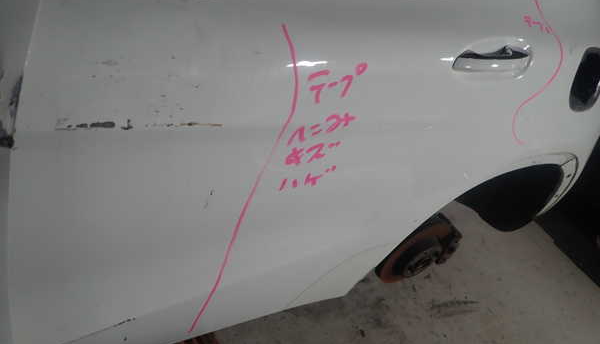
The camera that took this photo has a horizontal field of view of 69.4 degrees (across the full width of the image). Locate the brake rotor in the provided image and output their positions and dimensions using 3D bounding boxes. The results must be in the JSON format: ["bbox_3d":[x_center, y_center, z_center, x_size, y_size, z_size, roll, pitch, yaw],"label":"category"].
[{"bbox_3d":[0.366,0.256,1.325,0.288,0.288,0.060,-4,46,-35],"label":"brake rotor"}]

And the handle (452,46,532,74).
[{"bbox_3d":[0.325,-0.191,0.735,0.212,0.038,0.045,-11,50,-39],"label":"handle"}]

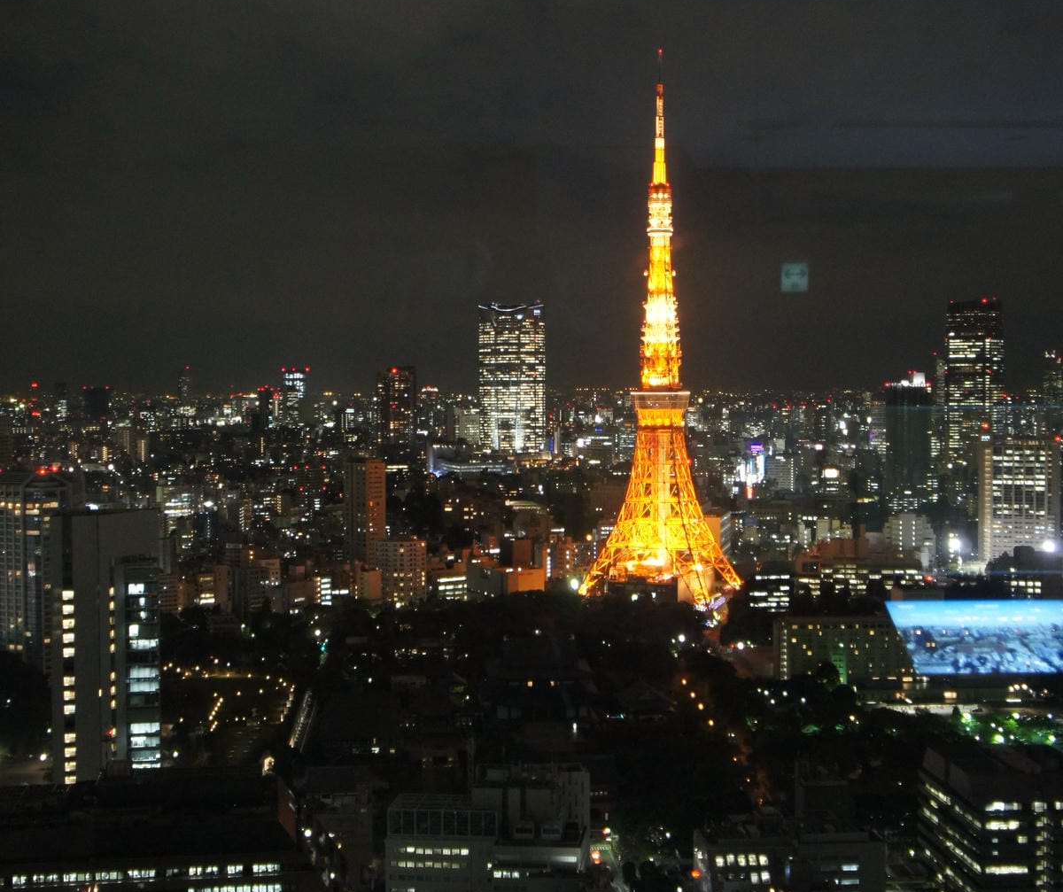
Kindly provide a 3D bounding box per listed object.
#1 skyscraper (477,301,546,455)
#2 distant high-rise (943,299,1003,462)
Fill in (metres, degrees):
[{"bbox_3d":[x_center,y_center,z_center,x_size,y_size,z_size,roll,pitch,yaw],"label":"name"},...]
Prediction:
[{"bbox_3d":[-28.030,-91.530,2378.240,94.000,236.000,82.000,0,2,0],"label":"skyscraper"},{"bbox_3d":[669.400,-94.960,2478.180,66.000,248.000,55.000,2,3,35],"label":"distant high-rise"}]

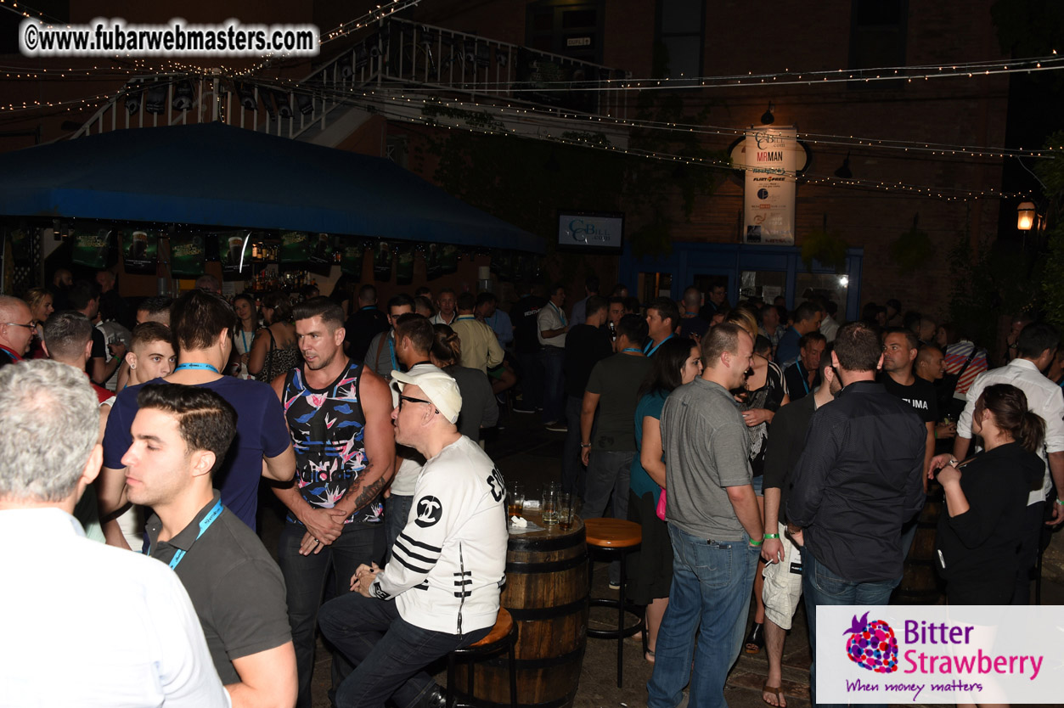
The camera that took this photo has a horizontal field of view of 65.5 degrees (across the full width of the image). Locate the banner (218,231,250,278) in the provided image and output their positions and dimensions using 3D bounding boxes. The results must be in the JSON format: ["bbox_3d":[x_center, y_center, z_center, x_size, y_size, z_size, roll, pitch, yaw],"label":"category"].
[{"bbox_3d":[-2.775,-0.913,7.700,0.300,0.450,0.030,-1,6,-28],"label":"banner"}]

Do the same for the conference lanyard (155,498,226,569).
[{"bbox_3d":[-0.672,0.444,1.580,0.180,0.340,0.170,-1,7,-35],"label":"conference lanyard"}]

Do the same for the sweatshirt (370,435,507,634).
[{"bbox_3d":[-0.327,0.625,2.950,0.460,0.660,0.500,4,6,11],"label":"sweatshirt"}]

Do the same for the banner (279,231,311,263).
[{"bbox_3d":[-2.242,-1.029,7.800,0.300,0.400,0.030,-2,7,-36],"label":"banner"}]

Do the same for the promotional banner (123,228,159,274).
[{"bbox_3d":[-3.502,-0.923,7.400,0.020,0.420,0.330,7,7,41],"label":"promotional banner"}]

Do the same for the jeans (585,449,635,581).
[{"bbox_3d":[0.483,1.016,5.188,0.400,0.950,0.300,3,5,8],"label":"jeans"}]

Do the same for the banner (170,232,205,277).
[{"bbox_3d":[-3.210,-0.921,7.700,0.310,0.440,0.030,0,6,-25],"label":"banner"}]

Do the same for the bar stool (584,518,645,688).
[{"bbox_3d":[0.368,1.241,4.245,0.400,0.720,0.400,2,5,0],"label":"bar stool"}]

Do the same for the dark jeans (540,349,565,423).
[{"bbox_3d":[0.307,0.422,10.630,0.340,0.980,0.330,4,6,18],"label":"dark jeans"}]

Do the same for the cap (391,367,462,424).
[{"bbox_3d":[-0.330,0.116,2.720,0.270,0.135,0.180,36,5,-6],"label":"cap"}]

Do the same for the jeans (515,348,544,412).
[{"bbox_3d":[-0.023,0.322,11.400,0.380,0.900,0.280,-2,7,-40],"label":"jeans"}]

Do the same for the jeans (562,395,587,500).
[{"bbox_3d":[0.422,0.822,7.195,0.380,0.950,0.320,5,6,30],"label":"jeans"}]

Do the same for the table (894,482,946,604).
[{"bbox_3d":[2.482,1.141,5.337,0.640,0.890,0.640,2,5,0],"label":"table"}]

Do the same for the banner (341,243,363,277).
[{"bbox_3d":[-1.850,-0.956,8.500,0.030,0.430,0.300,8,8,44],"label":"banner"}]

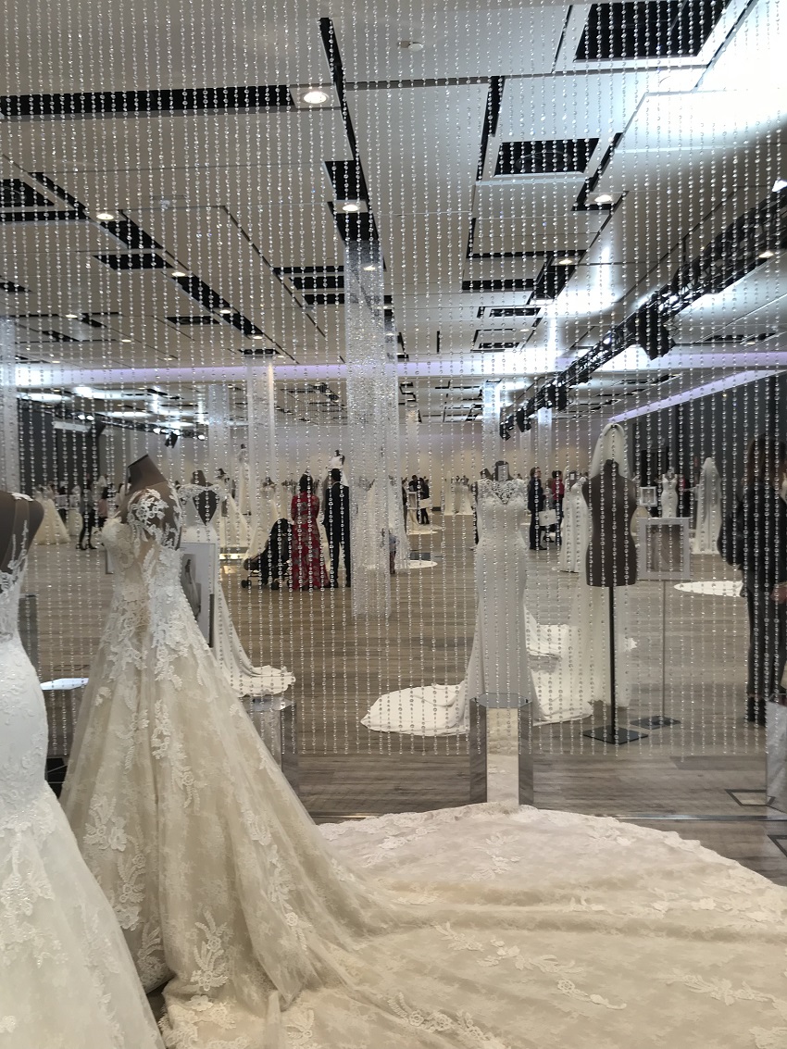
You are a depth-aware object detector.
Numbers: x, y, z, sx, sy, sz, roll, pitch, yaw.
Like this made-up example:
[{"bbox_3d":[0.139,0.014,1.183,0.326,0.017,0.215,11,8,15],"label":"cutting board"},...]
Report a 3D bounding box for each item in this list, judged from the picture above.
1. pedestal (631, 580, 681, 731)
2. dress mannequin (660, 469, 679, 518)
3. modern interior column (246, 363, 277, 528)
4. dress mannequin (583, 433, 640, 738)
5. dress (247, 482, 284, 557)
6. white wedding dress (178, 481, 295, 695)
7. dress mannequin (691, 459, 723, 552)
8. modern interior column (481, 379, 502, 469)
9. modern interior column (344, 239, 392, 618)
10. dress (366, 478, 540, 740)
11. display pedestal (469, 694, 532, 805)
[{"bbox_3d":[1.589,0.771,5.152,0.270,0.880,0.165,-3,3,-31],"label":"pedestal"},{"bbox_3d":[5.313,-0.233,16.314,0.420,1.620,0.420,0,3,11],"label":"dress mannequin"},{"bbox_3d":[-2.779,-1.417,17.748,0.450,4.136,0.450,-1,3,3],"label":"modern interior column"},{"bbox_3d":[1.278,0.419,4.899,0.360,1.620,0.290,-3,3,-27],"label":"dress mannequin"},{"bbox_3d":[-2.529,-0.044,16.617,0.800,1.500,0.850,-1,3,-6],"label":"dress"},{"bbox_3d":[-1.242,0.445,6.500,0.880,1.500,1.120,-3,3,-27],"label":"white wedding dress"},{"bbox_3d":[6.096,-0.372,16.508,0.600,1.850,0.750,0,3,11],"label":"dress mannequin"},{"bbox_3d":[2.608,-1.754,22.442,0.450,4.136,0.450,-1,3,3],"label":"modern interior column"},{"bbox_3d":[-0.290,-1.044,9.479,0.420,4.136,0.420,-1,3,3],"label":"modern interior column"},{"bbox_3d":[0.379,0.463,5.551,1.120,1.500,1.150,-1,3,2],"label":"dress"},{"bbox_3d":[0.514,1.054,4.014,0.297,0.470,0.260,-1,3,8],"label":"display pedestal"}]

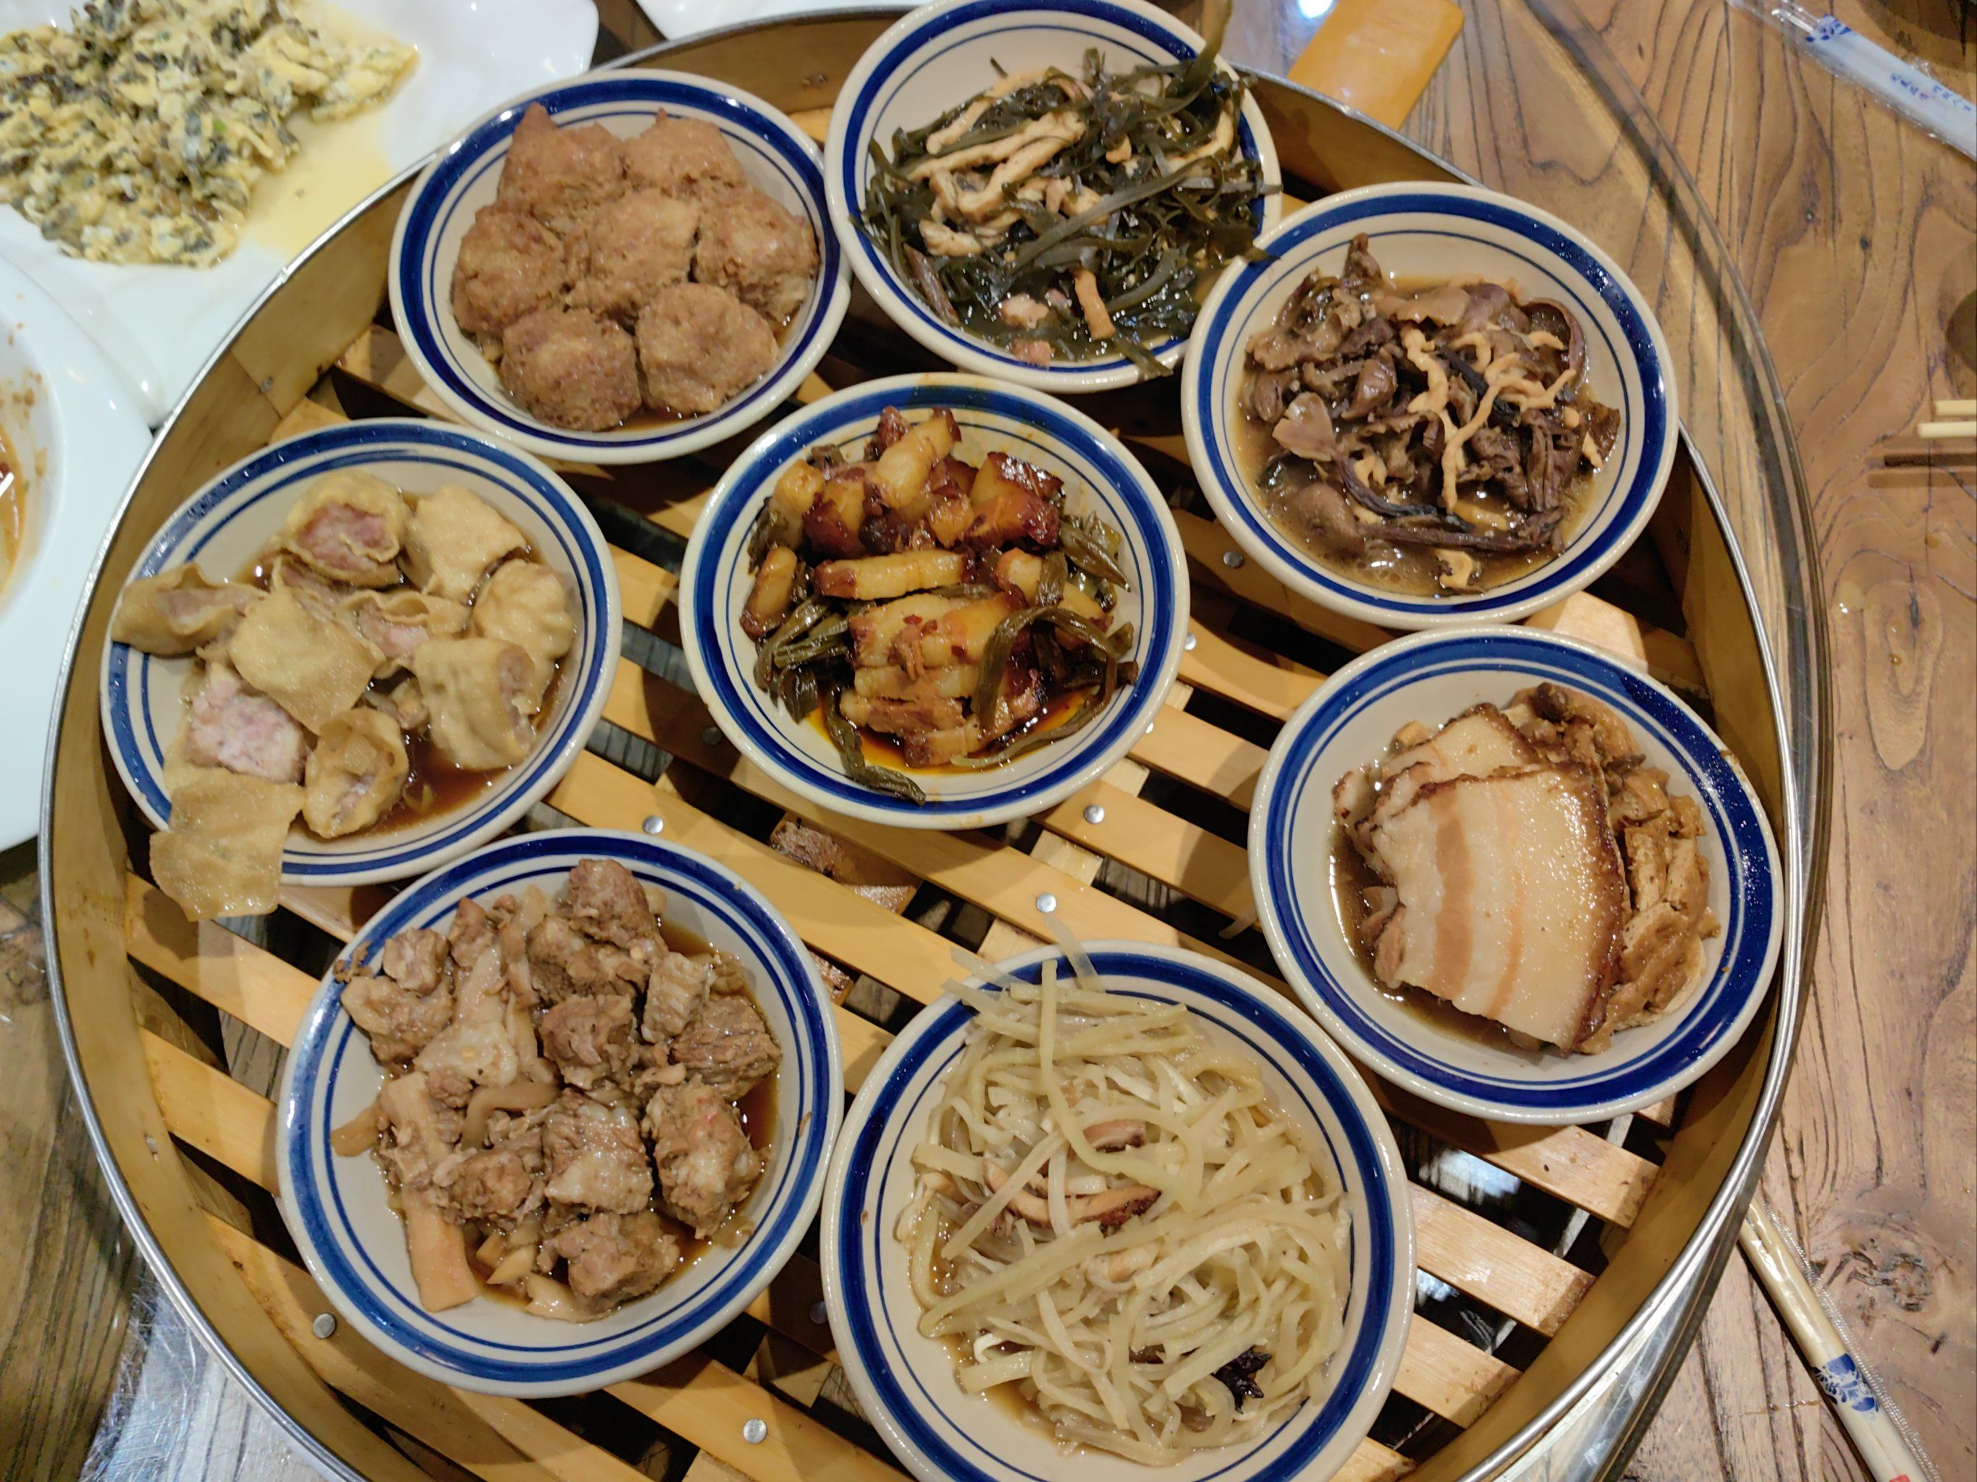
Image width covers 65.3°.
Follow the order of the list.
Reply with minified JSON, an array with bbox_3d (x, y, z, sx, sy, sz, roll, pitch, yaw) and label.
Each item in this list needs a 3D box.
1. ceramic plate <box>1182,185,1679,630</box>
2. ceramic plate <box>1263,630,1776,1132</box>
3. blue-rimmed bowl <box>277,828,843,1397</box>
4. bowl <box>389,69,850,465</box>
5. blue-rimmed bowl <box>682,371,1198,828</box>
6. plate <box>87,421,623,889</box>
[{"bbox_3d":[0.144,-0.107,0.522,0.160,0.038,0.160,0,73,1],"label":"ceramic plate"},{"bbox_3d":[0.160,0.043,0.486,0.160,0.038,0.160,0,70,1],"label":"ceramic plate"},{"bbox_3d":[-0.122,0.107,0.457,0.160,0.038,0.160,0,70,0],"label":"blue-rimmed bowl"},{"bbox_3d":[-0.127,-0.162,0.551,0.160,0.038,0.160,0,71,0],"label":"bowl"},{"bbox_3d":[-0.017,-0.042,0.506,0.160,0.038,0.160,0,70,0],"label":"blue-rimmed bowl"},{"bbox_3d":[-0.195,-0.025,0.497,0.160,0.038,0.160,0,71,0],"label":"plate"}]

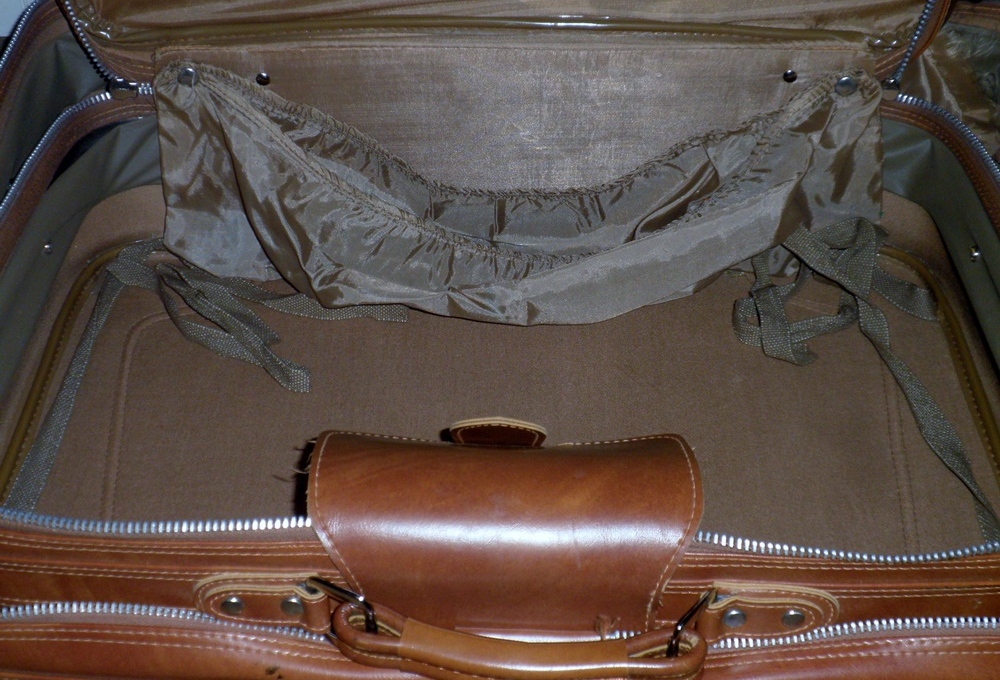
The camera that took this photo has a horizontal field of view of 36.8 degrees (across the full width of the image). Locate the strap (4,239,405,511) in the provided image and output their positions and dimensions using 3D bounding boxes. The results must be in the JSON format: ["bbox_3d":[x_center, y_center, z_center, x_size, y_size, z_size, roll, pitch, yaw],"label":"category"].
[{"bbox_3d":[-0.155,0.007,0.855,0.200,0.035,0.250,0,41,0],"label":"strap"}]

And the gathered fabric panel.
[{"bbox_3d":[0.011,-0.089,0.901,0.440,0.115,0.115,0,41,0],"label":"gathered fabric panel"}]

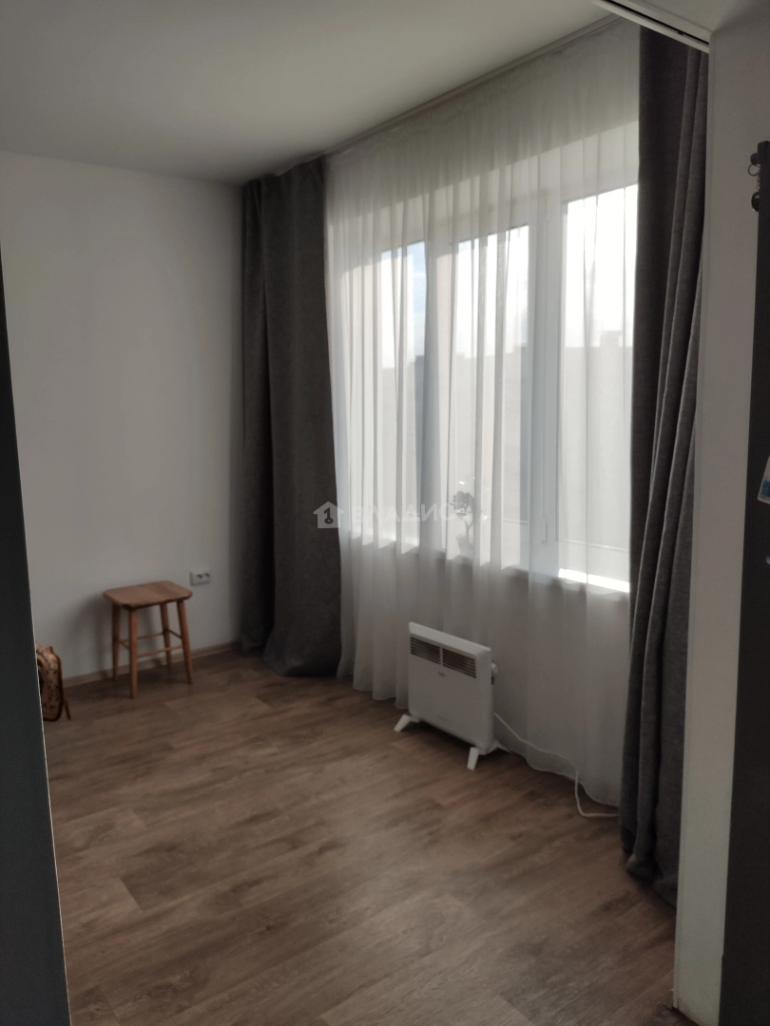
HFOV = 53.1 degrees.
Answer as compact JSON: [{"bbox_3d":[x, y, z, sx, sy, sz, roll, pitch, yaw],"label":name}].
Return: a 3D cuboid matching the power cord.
[{"bbox_3d":[0.633,0.878,2.781,0.271,0.165,0.626,-8,11,-37],"label":"power cord"}]

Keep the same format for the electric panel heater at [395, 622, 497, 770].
[{"bbox_3d":[0.263,0.703,3.079,0.219,0.440,0.465,-8,11,-37],"label":"electric panel heater"}]

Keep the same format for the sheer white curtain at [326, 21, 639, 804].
[{"bbox_3d":[0.262,-0.311,3.064,0.106,2.477,1.889,-8,11,-37],"label":"sheer white curtain"}]

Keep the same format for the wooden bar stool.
[{"bbox_3d":[-1.155,0.619,3.799,0.342,0.457,0.357,-8,11,-37],"label":"wooden bar stool"}]

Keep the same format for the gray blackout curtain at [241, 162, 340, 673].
[{"bbox_3d":[-0.522,-0.420,3.931,0.233,2.477,0.663,-8,11,-37],"label":"gray blackout curtain"}]

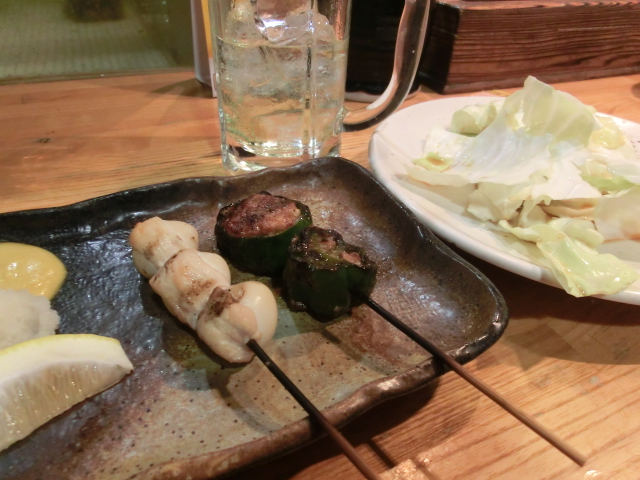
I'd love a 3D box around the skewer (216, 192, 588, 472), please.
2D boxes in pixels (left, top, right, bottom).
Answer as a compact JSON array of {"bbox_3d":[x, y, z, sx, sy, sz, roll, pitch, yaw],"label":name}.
[{"bbox_3d":[0.015,0.024,0.159,0.041,0.025,0.157,-27,47,-34],"label":"skewer"}]

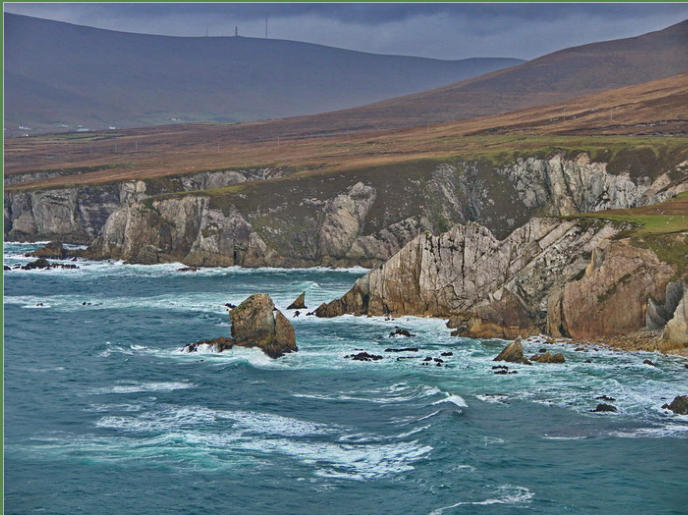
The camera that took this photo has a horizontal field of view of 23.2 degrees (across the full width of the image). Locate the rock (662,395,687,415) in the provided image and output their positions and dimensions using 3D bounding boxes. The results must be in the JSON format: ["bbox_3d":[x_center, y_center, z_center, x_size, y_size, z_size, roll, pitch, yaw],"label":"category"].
[{"bbox_3d":[42.400,18.550,212.700,3.790,2.310,3.030,1,4,11],"label":"rock"}]

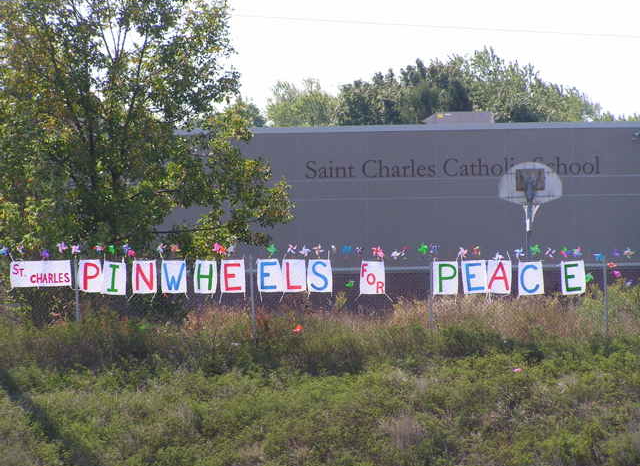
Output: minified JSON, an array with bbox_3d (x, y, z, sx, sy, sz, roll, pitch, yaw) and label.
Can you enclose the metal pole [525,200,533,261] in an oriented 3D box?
[{"bbox_3d":[4.430,0.800,101.200,0.112,3.000,0.112,0,0,0],"label":"metal pole"}]

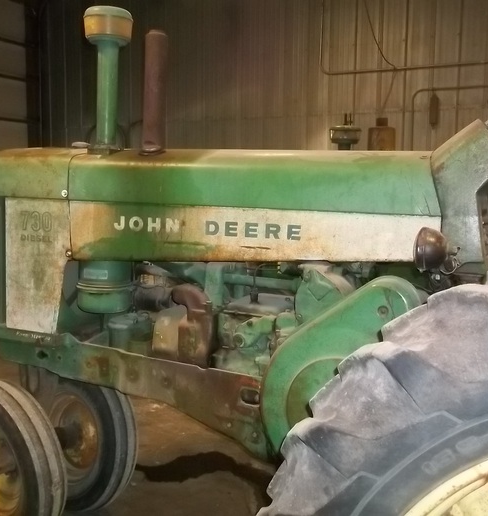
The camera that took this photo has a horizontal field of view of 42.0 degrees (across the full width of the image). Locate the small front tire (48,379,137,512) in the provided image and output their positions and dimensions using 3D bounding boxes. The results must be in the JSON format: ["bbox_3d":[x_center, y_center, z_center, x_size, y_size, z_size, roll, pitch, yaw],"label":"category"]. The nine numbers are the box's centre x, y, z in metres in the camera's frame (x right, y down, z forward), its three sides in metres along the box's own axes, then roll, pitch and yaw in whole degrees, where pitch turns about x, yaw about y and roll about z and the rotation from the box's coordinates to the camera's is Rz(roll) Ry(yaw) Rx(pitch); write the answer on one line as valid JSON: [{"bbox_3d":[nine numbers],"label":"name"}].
[{"bbox_3d":[-0.803,0.853,3.088,0.719,0.719,0.180,6,2,37],"label":"small front tire"}]

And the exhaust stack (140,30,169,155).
[{"bbox_3d":[-0.323,-0.599,2.315,0.097,0.432,0.097,6,8,31],"label":"exhaust stack"}]

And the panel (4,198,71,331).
[{"bbox_3d":[-0.798,0.038,2.485,0.375,0.534,0.040,6,8,31],"label":"panel"}]

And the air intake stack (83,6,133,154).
[{"bbox_3d":[-0.522,-0.673,2.431,0.196,0.532,0.196,6,8,31],"label":"air intake stack"}]

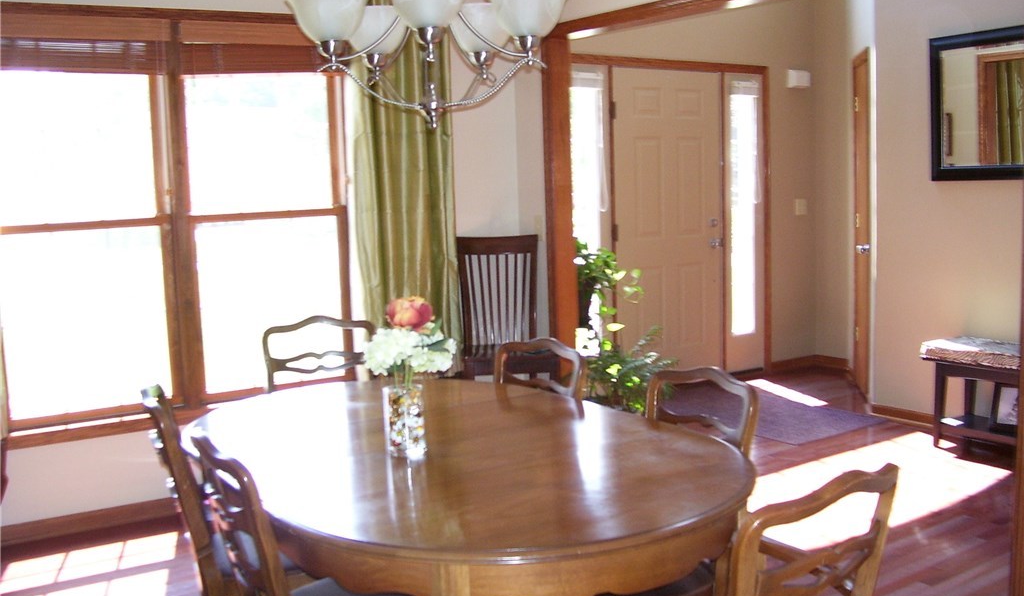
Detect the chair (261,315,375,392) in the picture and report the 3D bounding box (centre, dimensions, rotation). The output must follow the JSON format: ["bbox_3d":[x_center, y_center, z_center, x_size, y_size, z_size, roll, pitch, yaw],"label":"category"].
[{"bbox_3d":[-0.634,0.542,3.635,0.510,0.910,0.540,-4,7,-18],"label":"chair"}]

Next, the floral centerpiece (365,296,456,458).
[{"bbox_3d":[-0.257,0.187,2.430,0.220,0.381,0.220,-2,7,-4],"label":"floral centerpiece"}]

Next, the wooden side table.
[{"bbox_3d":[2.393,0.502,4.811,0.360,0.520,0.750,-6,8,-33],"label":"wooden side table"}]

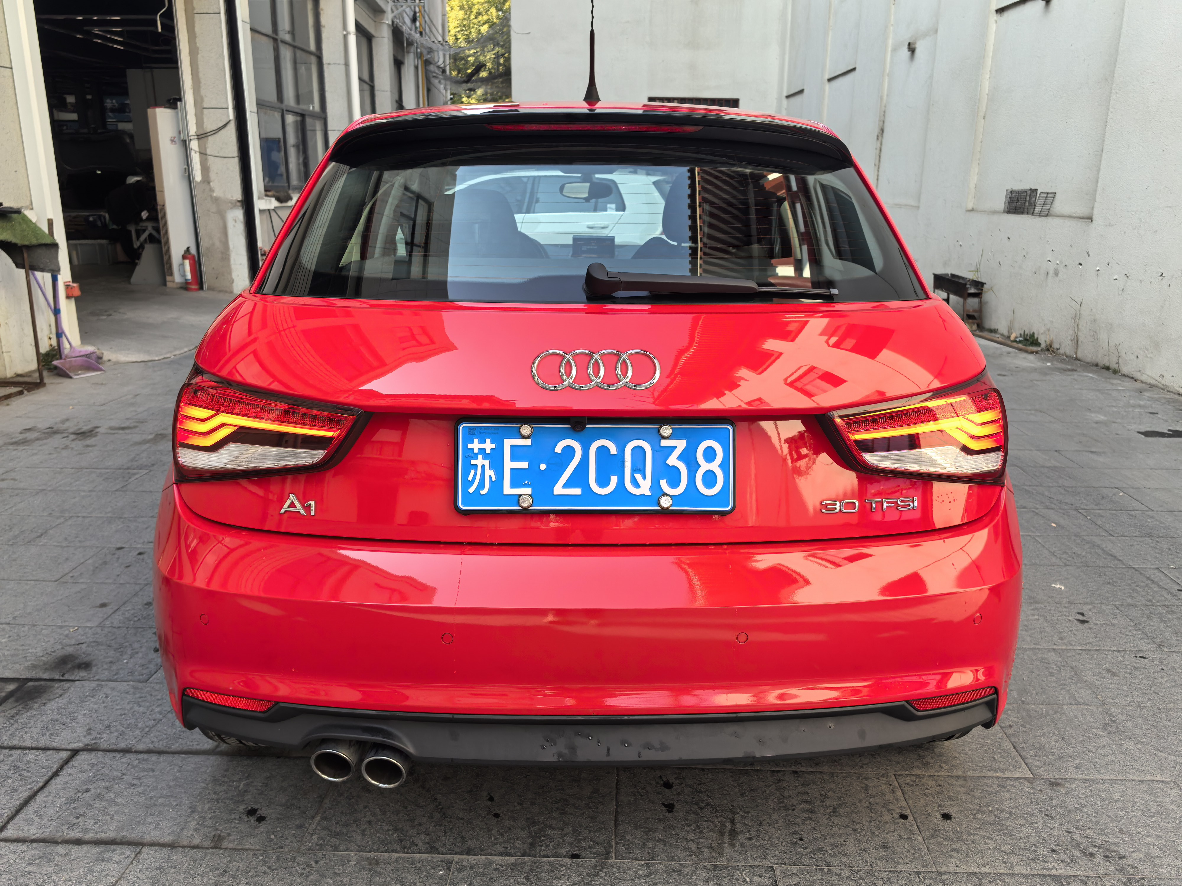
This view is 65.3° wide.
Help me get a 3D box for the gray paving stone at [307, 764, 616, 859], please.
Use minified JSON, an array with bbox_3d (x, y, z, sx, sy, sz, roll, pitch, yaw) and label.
[{"bbox_3d":[-0.254,0.768,1.910,0.603,0.040,0.294,1,15,2],"label":"gray paving stone"}]

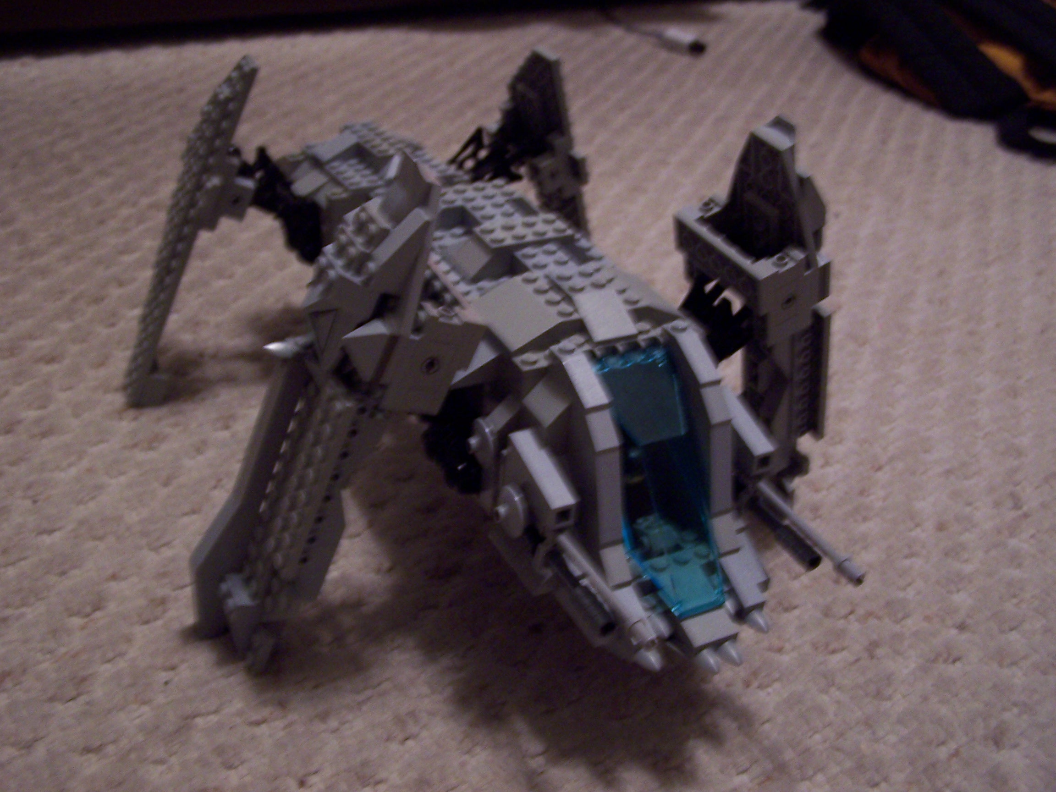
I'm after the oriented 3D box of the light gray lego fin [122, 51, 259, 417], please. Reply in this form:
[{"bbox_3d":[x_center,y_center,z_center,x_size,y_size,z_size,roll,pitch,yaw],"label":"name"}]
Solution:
[{"bbox_3d":[-0.143,-0.071,0.523,0.022,0.163,0.041,14,25,-30],"label":"light gray lego fin"}]

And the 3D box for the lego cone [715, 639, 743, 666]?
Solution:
[{"bbox_3d":[0.060,0.076,0.358,0.008,0.007,0.009,-12,36,-25],"label":"lego cone"}]

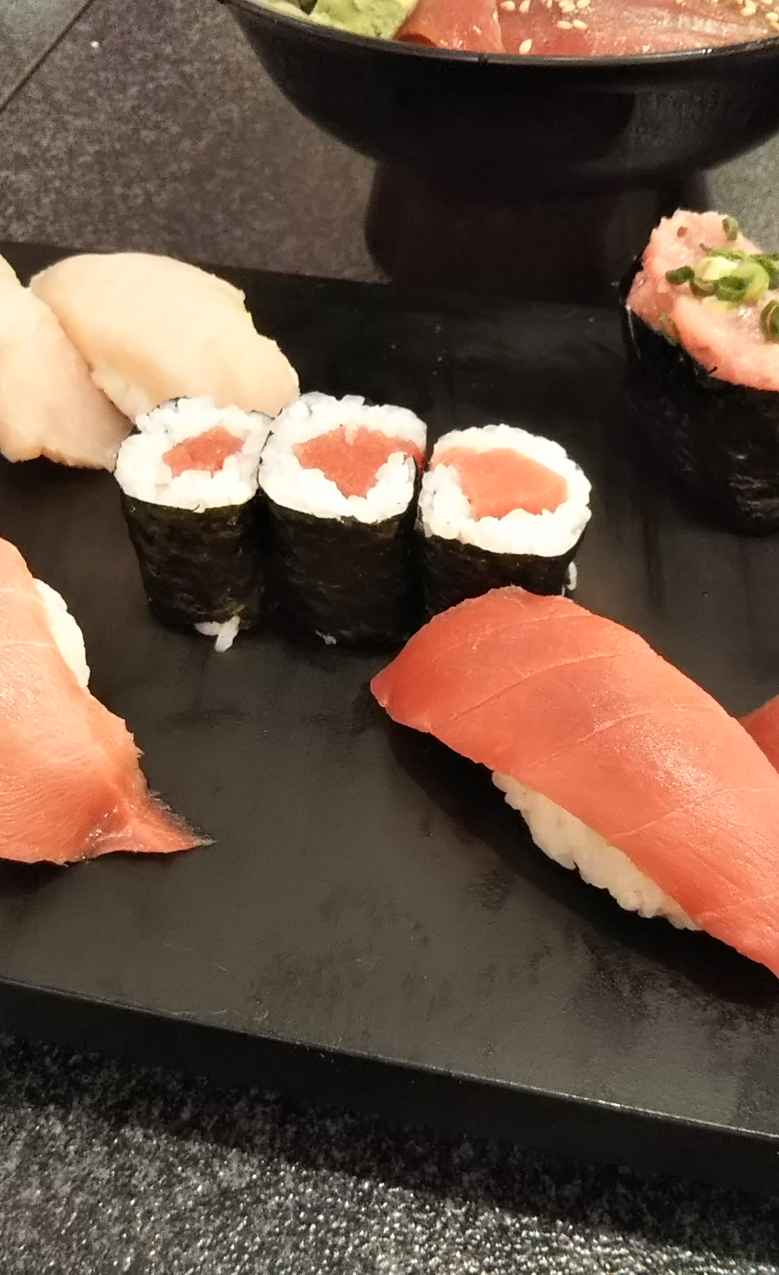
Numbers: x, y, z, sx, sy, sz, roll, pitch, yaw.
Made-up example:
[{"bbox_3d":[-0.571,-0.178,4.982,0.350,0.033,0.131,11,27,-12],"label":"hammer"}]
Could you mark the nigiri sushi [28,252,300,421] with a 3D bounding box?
[{"bbox_3d":[-0.046,-0.059,0.291,0.034,0.031,0.080,-34,55,-26],"label":"nigiri sushi"}]

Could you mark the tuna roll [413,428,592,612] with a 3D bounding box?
[{"bbox_3d":[0.019,-0.016,0.254,0.029,0.026,0.030,-1,48,1],"label":"tuna roll"}]

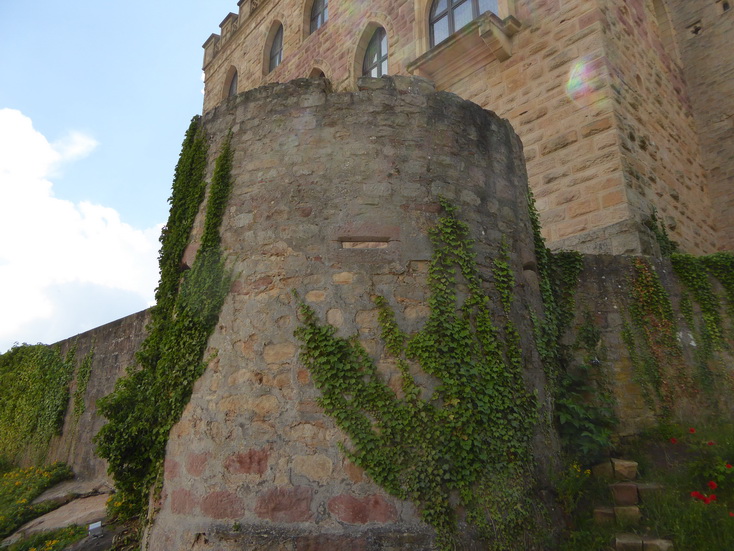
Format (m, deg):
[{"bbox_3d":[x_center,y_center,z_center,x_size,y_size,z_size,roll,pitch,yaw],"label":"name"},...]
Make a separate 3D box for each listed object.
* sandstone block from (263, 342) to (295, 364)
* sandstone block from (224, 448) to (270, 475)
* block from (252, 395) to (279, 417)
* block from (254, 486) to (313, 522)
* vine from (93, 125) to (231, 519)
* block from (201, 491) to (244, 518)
[{"bbox_3d":[-0.852,0.807,5.200,0.366,0.212,0.220,-5,-16,18],"label":"sandstone block"},{"bbox_3d":[-1.117,1.828,5.025,0.525,0.226,0.250,-7,-17,24],"label":"sandstone block"},{"bbox_3d":[-0.972,1.300,5.085,0.284,0.202,0.200,-6,-16,20],"label":"block"},{"bbox_3d":[-0.740,2.143,4.807,0.557,0.292,0.280,-4,-16,15],"label":"block"},{"bbox_3d":[-2.323,0.202,6.138,0.950,5.050,1.600,12,-19,-36],"label":"vine"},{"bbox_3d":[-1.352,2.247,5.030,0.567,0.237,0.250,-9,-18,30],"label":"block"}]

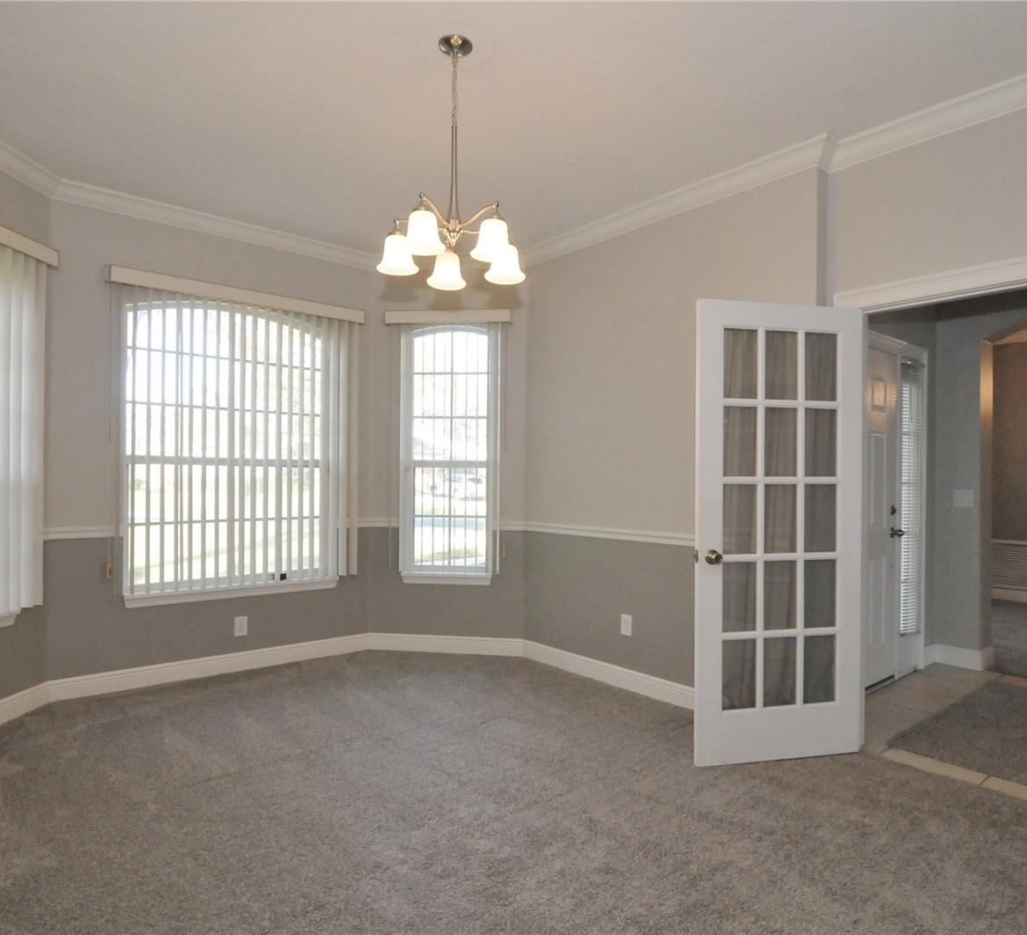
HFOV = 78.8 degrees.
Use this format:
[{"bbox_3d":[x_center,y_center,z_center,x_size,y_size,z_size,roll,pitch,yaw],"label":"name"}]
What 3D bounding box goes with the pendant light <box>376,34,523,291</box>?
[{"bbox_3d":[-0.214,-1.129,2.261,0.535,0.815,0.535,1,-1,0],"label":"pendant light"}]

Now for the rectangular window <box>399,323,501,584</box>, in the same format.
[{"bbox_3d":[-0.458,-0.140,4.390,0.728,1.759,0.090,1,-1,6],"label":"rectangular window"}]

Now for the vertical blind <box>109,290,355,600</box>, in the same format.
[{"bbox_3d":[-1.687,-0.110,3.953,1.410,1.828,0.120,1,-1,-38],"label":"vertical blind"}]

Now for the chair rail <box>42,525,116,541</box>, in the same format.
[{"bbox_3d":[-2.360,0.363,3.456,0.322,0.067,0.022,1,-1,-38],"label":"chair rail"}]

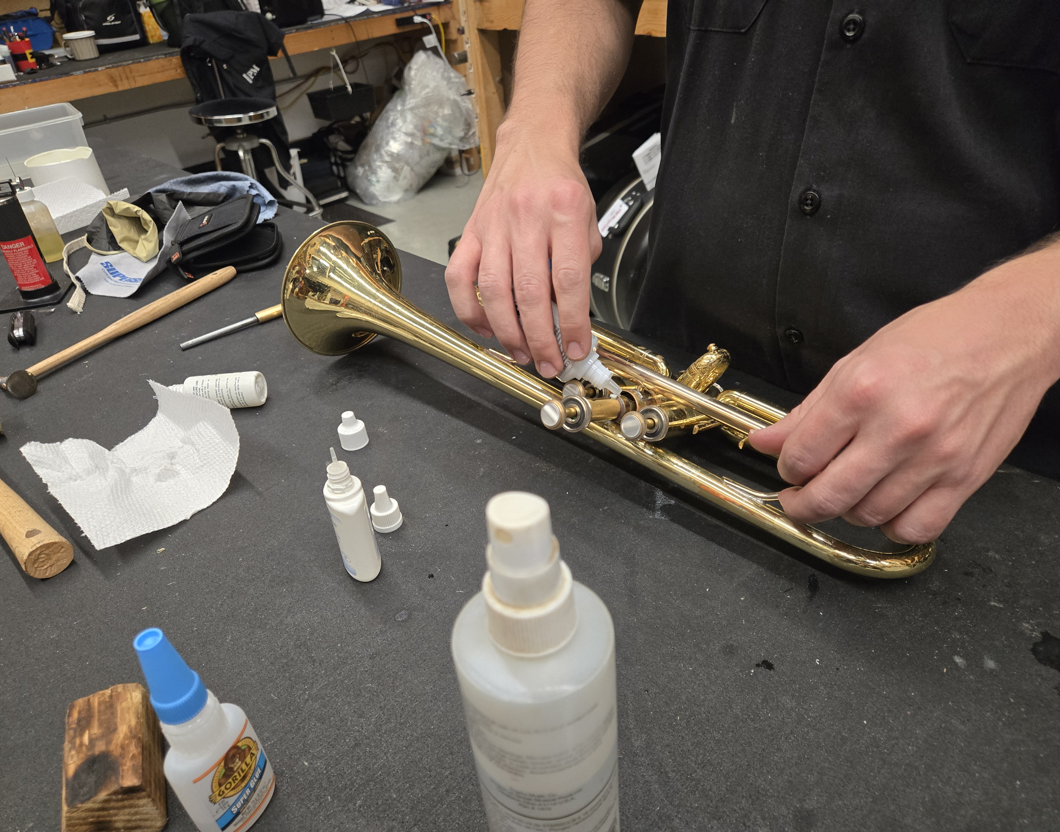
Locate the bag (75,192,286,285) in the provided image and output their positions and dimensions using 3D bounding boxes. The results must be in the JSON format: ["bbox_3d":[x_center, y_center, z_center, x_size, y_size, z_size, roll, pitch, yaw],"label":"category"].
[{"bbox_3d":[-0.434,-0.237,0.925,0.240,0.073,0.150,0,34,8],"label":"bag"}]

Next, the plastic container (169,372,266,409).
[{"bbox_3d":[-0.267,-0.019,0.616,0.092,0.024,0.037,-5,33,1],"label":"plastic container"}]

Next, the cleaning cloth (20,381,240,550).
[{"bbox_3d":[-0.283,0.025,0.533,0.180,0.043,0.115,25,44,38],"label":"cleaning cloth"}]

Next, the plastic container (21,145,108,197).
[{"bbox_3d":[-0.725,-0.370,1.163,0.100,0.078,0.100,-23,37,-24],"label":"plastic container"}]

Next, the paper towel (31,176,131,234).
[{"bbox_3d":[-0.687,-0.334,1.127,0.108,0.050,0.162,-28,39,-30],"label":"paper towel"}]

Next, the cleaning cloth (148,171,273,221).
[{"bbox_3d":[-0.456,-0.312,1.043,0.185,0.065,0.115,-21,36,-22],"label":"cleaning cloth"}]

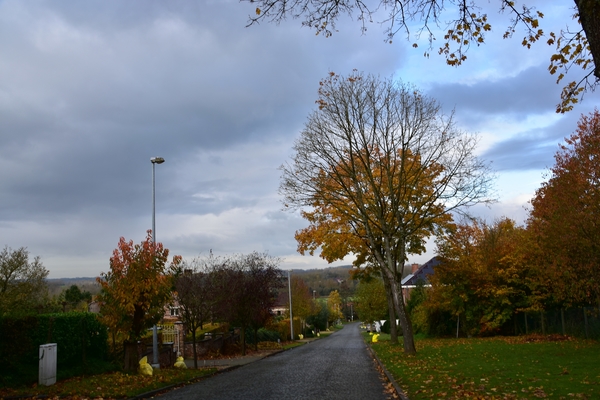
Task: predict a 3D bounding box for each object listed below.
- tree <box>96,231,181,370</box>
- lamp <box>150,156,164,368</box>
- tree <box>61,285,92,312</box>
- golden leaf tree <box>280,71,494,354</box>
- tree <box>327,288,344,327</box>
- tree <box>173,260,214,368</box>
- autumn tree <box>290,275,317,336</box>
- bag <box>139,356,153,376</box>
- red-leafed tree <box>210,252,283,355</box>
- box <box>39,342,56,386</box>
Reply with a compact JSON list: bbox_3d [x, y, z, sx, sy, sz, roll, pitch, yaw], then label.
[{"bbox_3d":[-6.338,3.914,20.400,3.396,5.438,3.396,-3,-8,5],"label":"tree"},{"bbox_3d":[-6.029,2.520,21.857,0.650,8.938,0.320,-3,-8,5],"label":"lamp"},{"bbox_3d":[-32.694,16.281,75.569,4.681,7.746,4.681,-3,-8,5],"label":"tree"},{"bbox_3d":[4.167,0.320,24.603,10.192,13.640,9.376,-3,-8,5],"label":"golden leaf tree"},{"bbox_3d":[9.672,29.261,140.747,4.904,10.164,4.904,-3,-8,5],"label":"tree"},{"bbox_3d":[-4.332,4.613,20.916,1.660,4.304,1.826,-3,-8,5],"label":"tree"},{"bbox_3d":[0.642,15.144,73.659,3.992,8.961,4.192,-3,-8,5],"label":"autumn tree"},{"bbox_3d":[-5.397,5.824,18.046,0.489,0.624,0.489,-3,-8,5],"label":"bag"},{"bbox_3d":[-3.043,5.877,29.381,4.000,5.710,4.000,-2,-8,-6],"label":"red-leafed tree"},{"bbox_3d":[-7.702,5.039,15.789,0.280,1.211,0.520,-3,-8,5],"label":"box"}]

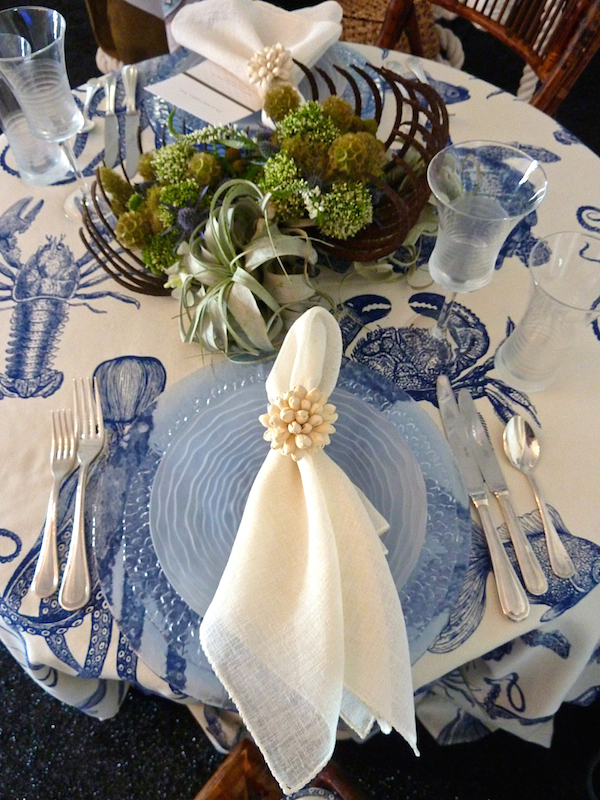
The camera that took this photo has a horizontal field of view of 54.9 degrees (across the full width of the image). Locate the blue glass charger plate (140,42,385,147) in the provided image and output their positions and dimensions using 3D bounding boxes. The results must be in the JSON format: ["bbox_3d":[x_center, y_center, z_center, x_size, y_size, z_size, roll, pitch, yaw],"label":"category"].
[{"bbox_3d":[-0.046,-0.413,0.791,0.329,0.019,0.329,0,61,0],"label":"blue glass charger plate"}]

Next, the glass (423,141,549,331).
[{"bbox_3d":[0.144,-0.115,0.521,0.087,0.204,0.087,0,61,0],"label":"glass"}]

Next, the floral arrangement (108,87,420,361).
[{"bbox_3d":[-0.026,-0.225,0.614,0.415,0.150,0.305,-13,62,-7],"label":"floral arrangement"}]

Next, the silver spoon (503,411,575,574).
[{"bbox_3d":[0.216,0.082,0.518,0.033,0.018,0.153,-5,61,-2],"label":"silver spoon"}]

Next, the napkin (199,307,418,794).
[{"bbox_3d":[0.004,0.104,0.507,0.178,0.110,0.405,0,61,0],"label":"napkin"}]

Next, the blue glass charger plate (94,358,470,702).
[{"bbox_3d":[-0.014,0.097,0.512,0.329,0.019,0.329,0,61,0],"label":"blue glass charger plate"}]

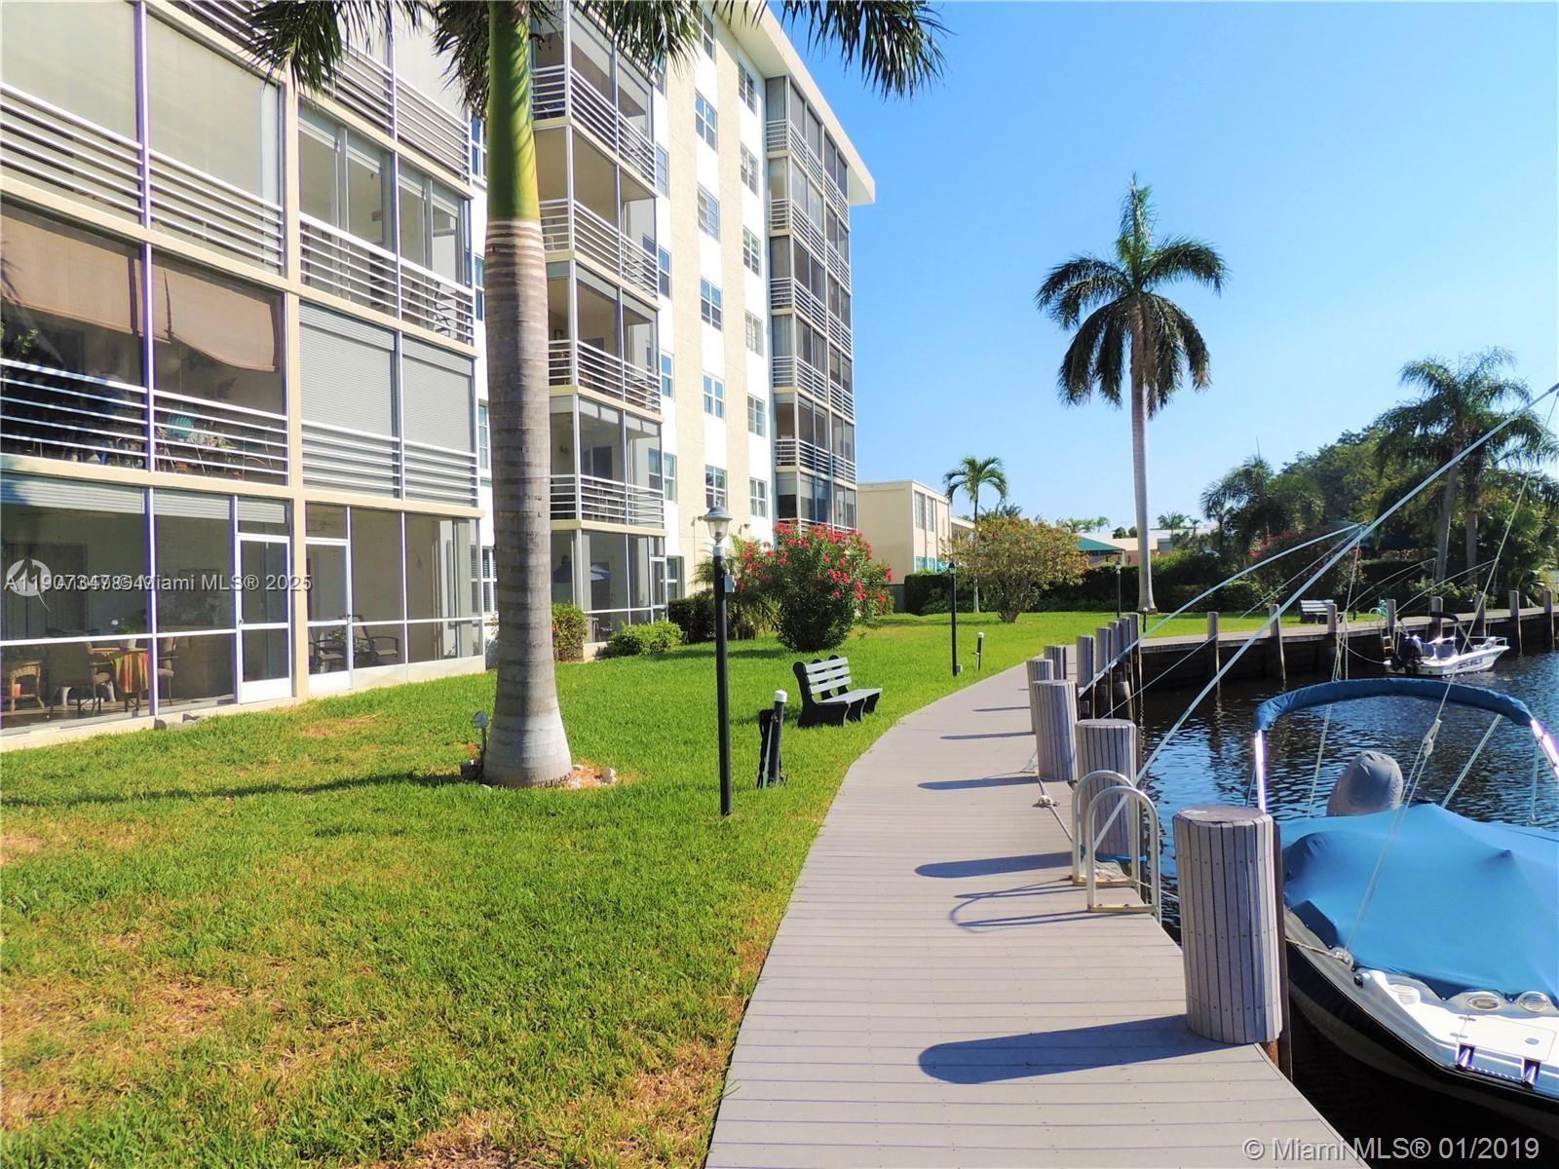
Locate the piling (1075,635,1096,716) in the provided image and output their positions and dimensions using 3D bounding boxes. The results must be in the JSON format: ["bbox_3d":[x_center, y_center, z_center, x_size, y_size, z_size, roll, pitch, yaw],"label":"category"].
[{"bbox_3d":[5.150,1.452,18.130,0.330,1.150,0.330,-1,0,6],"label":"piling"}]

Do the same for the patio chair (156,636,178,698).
[{"bbox_3d":[-7.875,1.053,13.538,0.580,0.930,0.620,-2,-1,37],"label":"patio chair"}]

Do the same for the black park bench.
[{"bbox_3d":[0.809,1.372,14.208,0.700,0.830,1.720,-1,0,20],"label":"black park bench"}]

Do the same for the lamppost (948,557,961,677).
[{"bbox_3d":[3.363,0.663,20.900,0.180,2.260,0.180,-1,0,0],"label":"lamppost"}]

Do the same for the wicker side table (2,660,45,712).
[{"bbox_3d":[-9.000,1.213,12.720,0.430,0.610,0.430,-2,0,18],"label":"wicker side table"}]

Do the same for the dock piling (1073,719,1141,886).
[{"bbox_3d":[2.071,1.272,6.824,0.360,0.815,0.360,-2,0,17],"label":"dock piling"}]

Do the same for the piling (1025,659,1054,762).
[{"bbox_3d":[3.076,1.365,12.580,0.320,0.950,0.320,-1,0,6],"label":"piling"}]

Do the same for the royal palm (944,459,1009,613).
[{"bbox_3d":[9.051,-2.328,50.026,2.900,7.250,2.900,-2,0,10],"label":"royal palm"}]

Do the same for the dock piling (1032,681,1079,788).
[{"bbox_3d":[2.427,1.281,9.454,0.365,0.815,0.365,-2,0,14],"label":"dock piling"}]

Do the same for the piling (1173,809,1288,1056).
[{"bbox_3d":[1.716,1.263,4.103,0.355,0.815,0.355,-2,0,23],"label":"piling"}]

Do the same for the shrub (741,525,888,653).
[{"bbox_3d":[0.894,0.015,25.611,3.400,3.000,3.200,-2,0,2],"label":"shrub"}]

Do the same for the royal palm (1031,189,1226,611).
[{"bbox_3d":[15.305,-8.208,47.000,8.200,18.800,8.000,-1,0,0],"label":"royal palm"}]

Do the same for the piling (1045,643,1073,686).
[{"bbox_3d":[3.923,1.328,15.290,0.320,0.880,0.320,-1,0,6],"label":"piling"}]

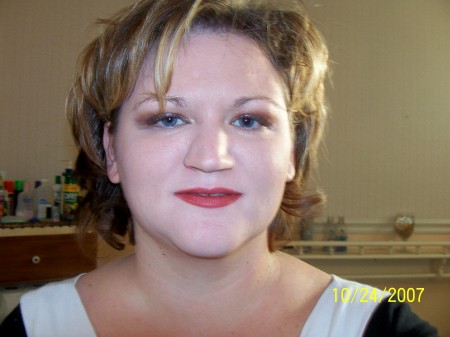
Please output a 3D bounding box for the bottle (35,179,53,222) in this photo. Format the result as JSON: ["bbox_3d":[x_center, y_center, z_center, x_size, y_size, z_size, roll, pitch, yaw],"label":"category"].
[{"bbox_3d":[-0.831,0.145,2.100,0.070,0.193,0.066,2,-1,-23],"label":"bottle"}]

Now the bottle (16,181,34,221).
[{"bbox_3d":[-0.930,0.148,2.120,0.076,0.184,0.052,2,-1,-29],"label":"bottle"}]

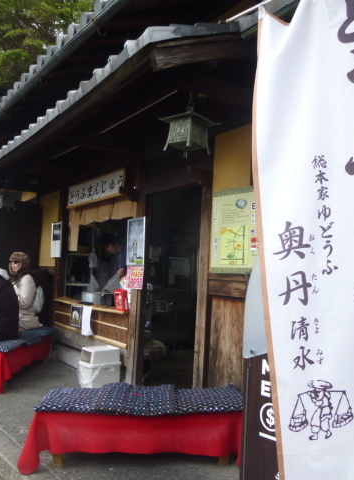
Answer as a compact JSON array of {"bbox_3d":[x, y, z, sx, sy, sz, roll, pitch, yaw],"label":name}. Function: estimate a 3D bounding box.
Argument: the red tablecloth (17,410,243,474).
[{"bbox_3d":[-0.263,1.196,2.910,1.320,0.300,0.540,3,-4,-6],"label":"red tablecloth"}]

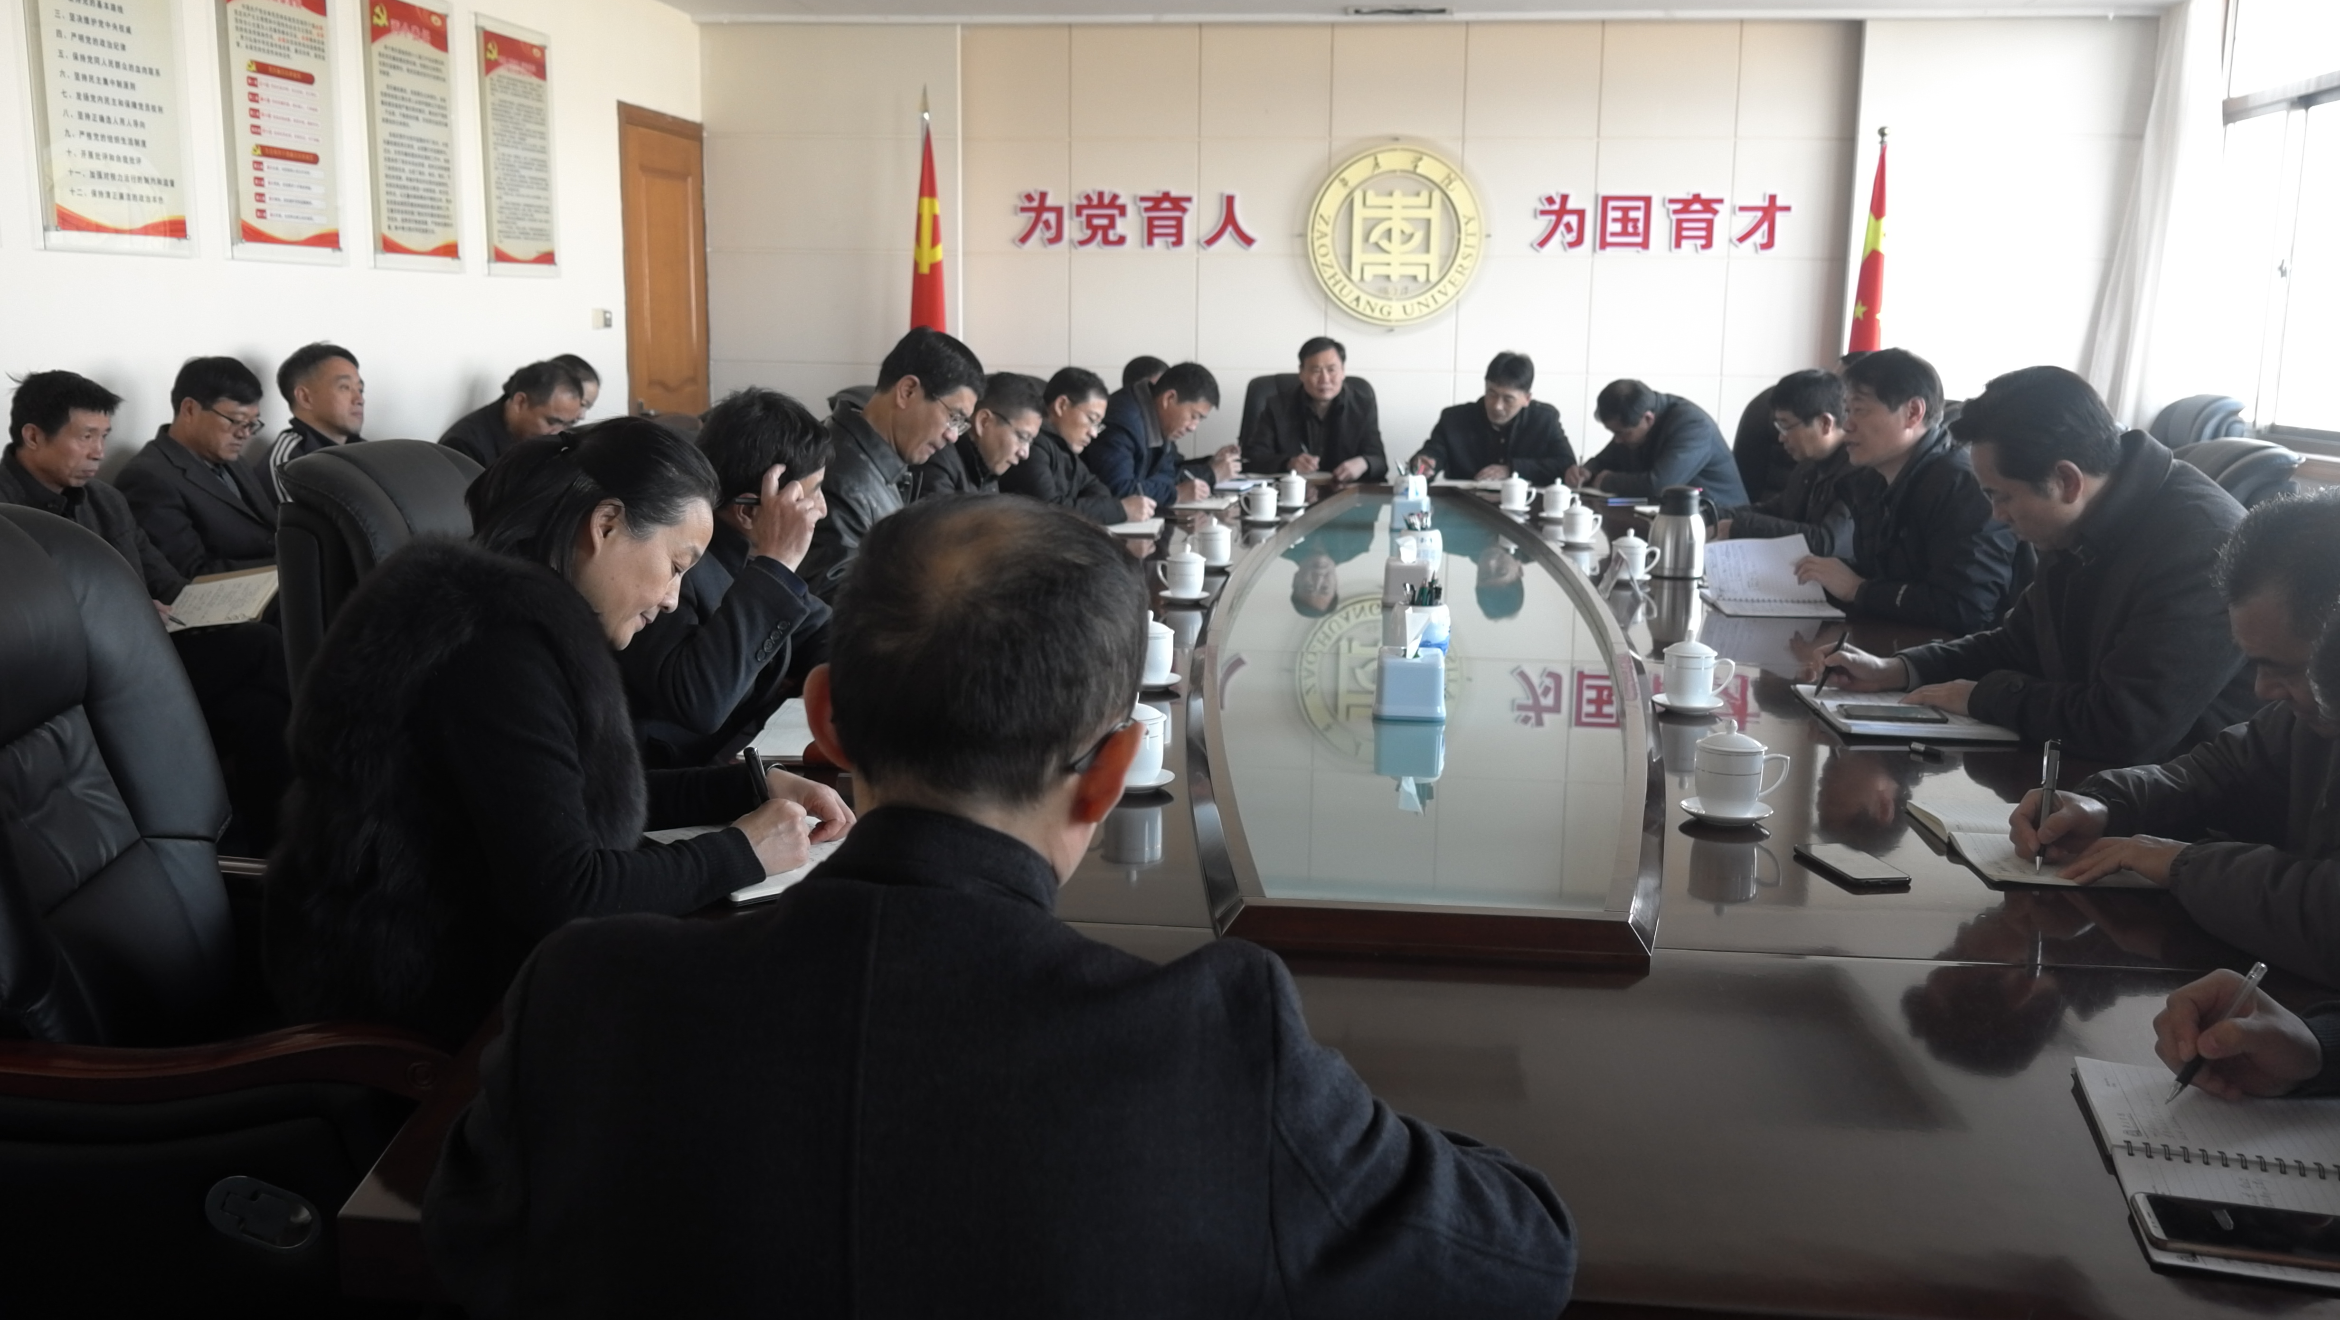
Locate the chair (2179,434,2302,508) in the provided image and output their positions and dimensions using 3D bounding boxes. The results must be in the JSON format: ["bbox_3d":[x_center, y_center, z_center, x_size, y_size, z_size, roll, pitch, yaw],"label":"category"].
[{"bbox_3d":[2.022,0.090,4.044,0.750,1.177,0.670,1,11,4],"label":"chair"}]

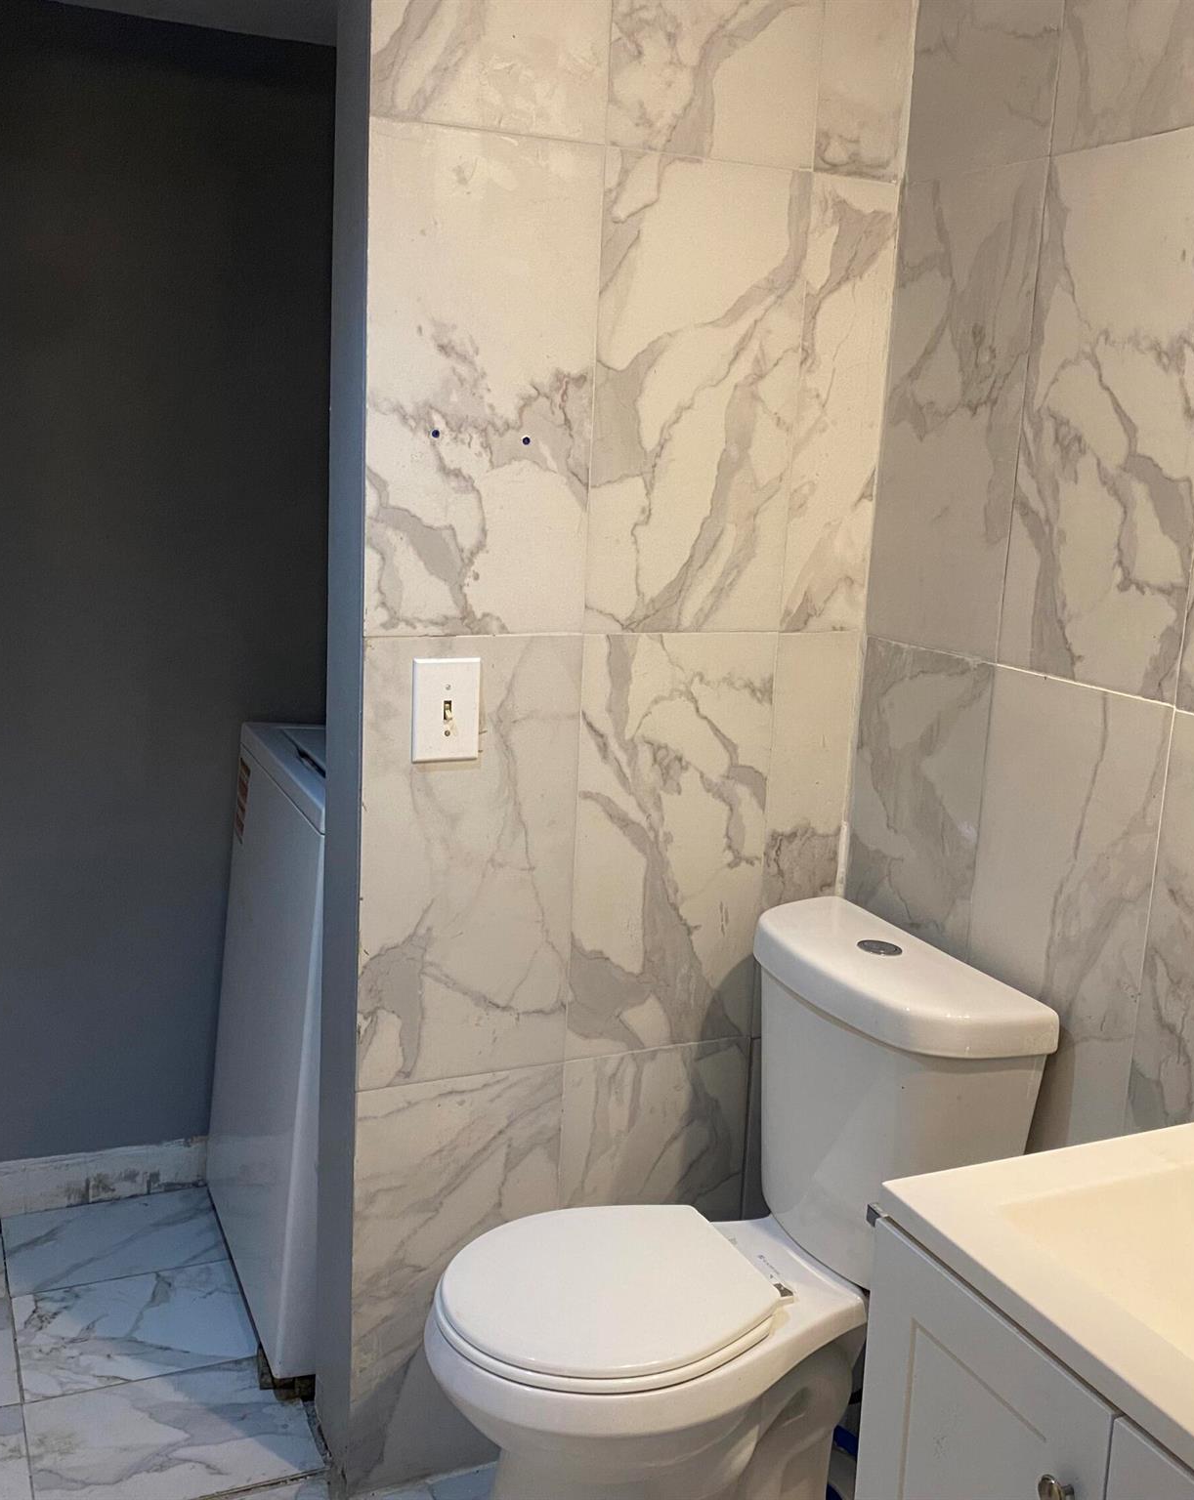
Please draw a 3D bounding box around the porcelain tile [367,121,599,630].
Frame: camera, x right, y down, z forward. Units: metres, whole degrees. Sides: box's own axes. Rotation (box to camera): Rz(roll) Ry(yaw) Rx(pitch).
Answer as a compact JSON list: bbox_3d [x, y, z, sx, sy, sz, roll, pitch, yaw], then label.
[{"bbox_3d":[-0.143,-0.447,1.873,0.298,0.610,0.015,-3,13,-24],"label":"porcelain tile"}]

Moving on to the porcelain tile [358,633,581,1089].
[{"bbox_3d":[-0.170,0.149,1.998,0.298,0.610,0.015,-3,13,-24],"label":"porcelain tile"}]

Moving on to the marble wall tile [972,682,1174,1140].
[{"bbox_3d":[0.563,0.223,1.840,0.015,0.610,0.304,-3,13,-24],"label":"marble wall tile"}]

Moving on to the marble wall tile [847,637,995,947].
[{"bbox_3d":[0.441,0.161,2.107,0.015,0.610,0.295,-3,13,-24],"label":"marble wall tile"}]

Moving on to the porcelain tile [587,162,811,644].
[{"bbox_3d":[0.130,-0.461,1.995,0.301,0.610,0.015,-3,13,-24],"label":"porcelain tile"}]

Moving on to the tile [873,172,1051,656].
[{"bbox_3d":[0.468,-0.434,1.981,0.015,0.610,0.295,-3,13,-24],"label":"tile"}]

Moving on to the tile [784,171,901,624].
[{"bbox_3d":[0.333,-0.471,2.086,0.143,0.610,0.015,-3,13,-24],"label":"tile"}]

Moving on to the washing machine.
[{"bbox_3d":[-0.283,0.430,2.632,0.660,0.990,0.650,-3,13,-24],"label":"washing machine"}]

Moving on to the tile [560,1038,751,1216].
[{"bbox_3d":[0.077,0.727,2.245,0.301,0.600,0.015,-3,13,-24],"label":"tile"}]

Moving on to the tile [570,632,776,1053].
[{"bbox_3d":[0.103,0.135,2.120,0.301,0.610,0.015,-3,13,-24],"label":"tile"}]

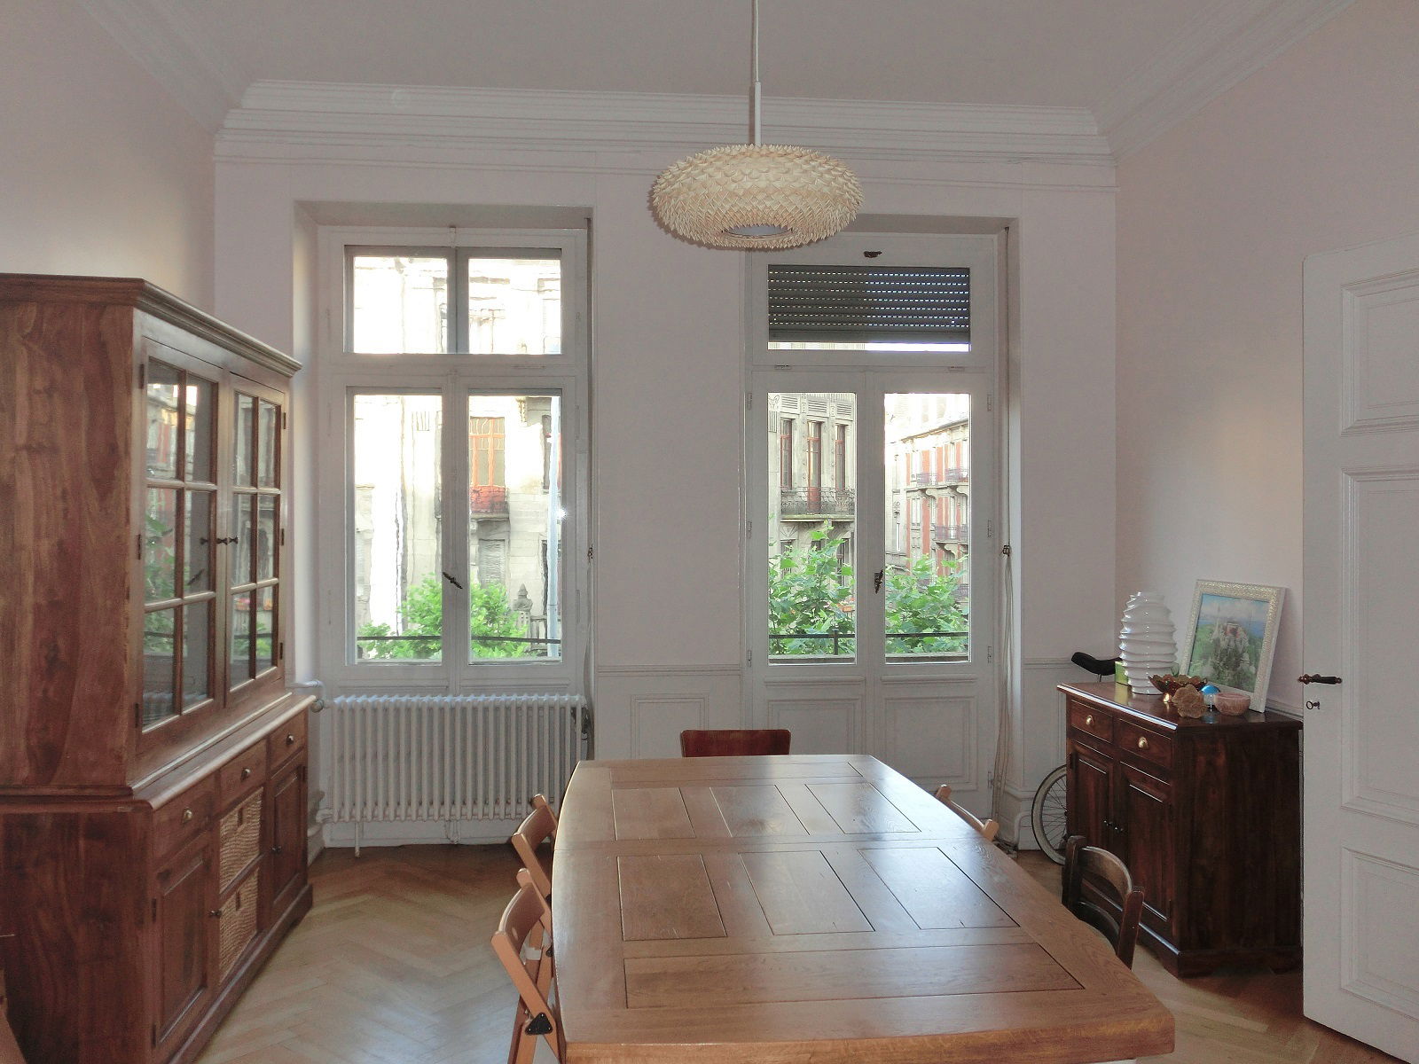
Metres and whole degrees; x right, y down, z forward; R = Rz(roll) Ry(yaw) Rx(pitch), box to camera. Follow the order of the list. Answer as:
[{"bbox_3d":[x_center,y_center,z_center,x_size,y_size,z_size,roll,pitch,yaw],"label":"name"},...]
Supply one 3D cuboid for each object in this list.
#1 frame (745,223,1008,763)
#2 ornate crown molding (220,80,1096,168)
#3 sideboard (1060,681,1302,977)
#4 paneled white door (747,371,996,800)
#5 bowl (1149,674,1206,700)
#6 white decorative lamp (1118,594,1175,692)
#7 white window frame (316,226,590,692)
[{"bbox_3d":[0.824,-0.018,5.744,1.333,2.957,0.120,0,0,-6],"label":"frame"},{"bbox_3d":[-0.102,-1.811,5.119,4.120,0.190,0.240,0,0,-6],"label":"ornate crown molding"},{"bbox_3d":[1.781,1.089,4.453,0.460,0.857,1.045,0,0,-6],"label":"sideboard"},{"bbox_3d":[0.821,0.325,5.747,1.259,2.250,0.070,0,0,-6],"label":"paneled white door"},{"bbox_3d":[1.824,0.614,4.481,0.212,0.092,0.212,0,0,0],"label":"bowl"},{"bbox_3d":[1.813,0.456,4.745,0.222,0.404,0.222,0,0,-6],"label":"white decorative lamp"},{"bbox_3d":[-1.225,-0.339,5.517,1.283,2.231,0.120,0,0,-6],"label":"white window frame"}]

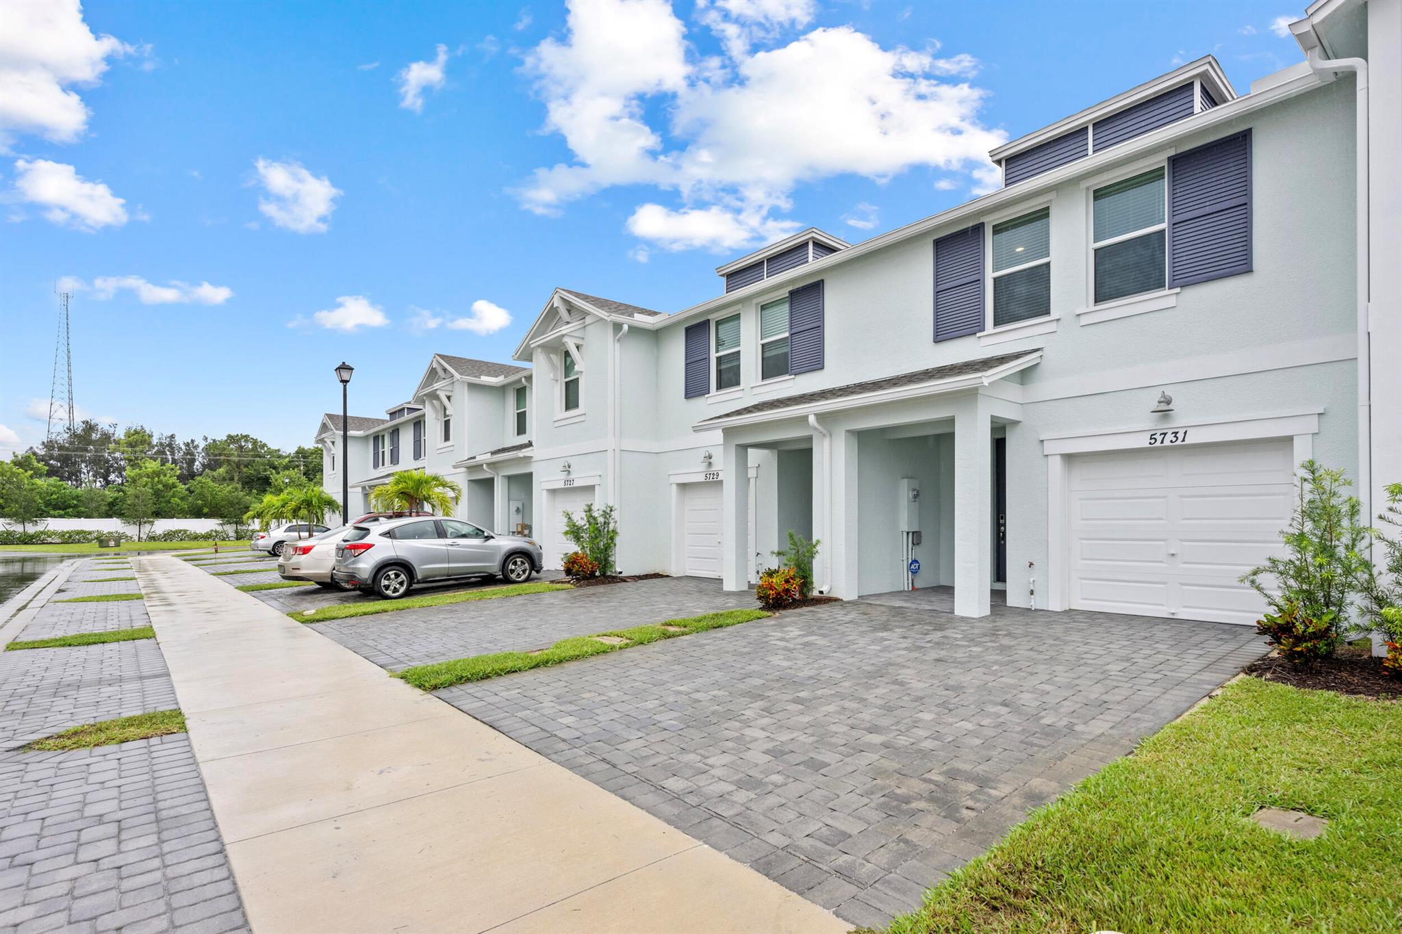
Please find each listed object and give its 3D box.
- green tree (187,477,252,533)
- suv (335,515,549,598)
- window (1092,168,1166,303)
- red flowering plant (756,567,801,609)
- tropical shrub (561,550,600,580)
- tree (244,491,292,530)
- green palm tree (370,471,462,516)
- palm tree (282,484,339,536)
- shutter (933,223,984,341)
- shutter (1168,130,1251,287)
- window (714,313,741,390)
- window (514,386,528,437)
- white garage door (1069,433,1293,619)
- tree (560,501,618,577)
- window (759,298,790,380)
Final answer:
[{"bbox_3d":[-38.540,3.289,53.000,4.300,5.200,4.500,2,-4,-41],"label":"green tree"},{"bbox_3d":[-5.670,1.880,14.690,4.300,1.600,1.780,2,-3,-40],"label":"suv"},{"bbox_3d":[5.562,-2.988,8.634,0.100,1.577,0.906,0,-2,-41],"label":"window"},{"bbox_3d":[1.151,1.800,9.800,0.640,0.650,0.660,0,-3,0],"label":"red flowering plant"},{"bbox_3d":[-2.723,2.274,15.100,0.800,0.720,0.850,0,-3,0],"label":"tropical shrub"},{"bbox_3d":[-22.519,2.798,34.500,2.350,3.100,2.350,2,-4,-41],"label":"tree"},{"bbox_3d":[-7.673,1.519,17.800,2.300,2.861,2.300,2,-3,-41],"label":"green palm tree"},{"bbox_3d":[-16.024,2.278,27.200,2.100,3.115,2.100,2,-3,-41],"label":"palm tree"},{"bbox_3d":[3.949,-2.835,10.166,0.050,1.610,0.820,2,-4,-41],"label":"shutter"},{"bbox_3d":[6.072,-3.043,7.910,0.070,1.635,0.812,0,-2,-41],"label":"shutter"},{"bbox_3d":[0.557,-2.431,14.190,0.100,1.550,0.850,2,-4,-41],"label":"window"},{"bbox_3d":[-5.946,-1.842,21.895,0.100,1.658,0.933,0,-2,-41],"label":"window"},{"bbox_3d":[5.861,0.815,8.321,0.150,2.184,2.395,0,-2,-41],"label":"white garage door"},{"bbox_3d":[-2.590,1.680,15.500,1.200,1.750,1.280,0,-3,0],"label":"tree"},{"bbox_3d":[1.471,-2.523,13.142,0.100,1.550,0.850,2,-4,-41],"label":"window"}]

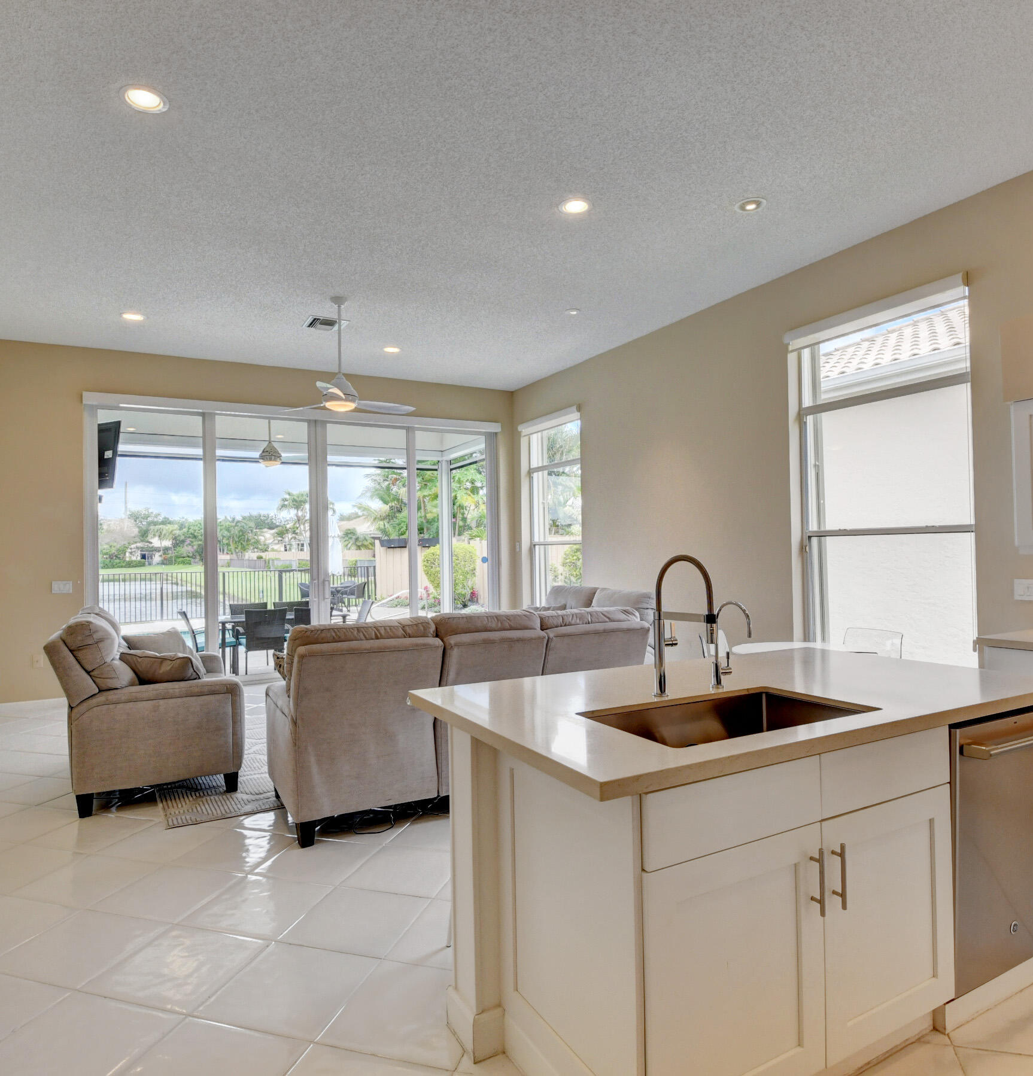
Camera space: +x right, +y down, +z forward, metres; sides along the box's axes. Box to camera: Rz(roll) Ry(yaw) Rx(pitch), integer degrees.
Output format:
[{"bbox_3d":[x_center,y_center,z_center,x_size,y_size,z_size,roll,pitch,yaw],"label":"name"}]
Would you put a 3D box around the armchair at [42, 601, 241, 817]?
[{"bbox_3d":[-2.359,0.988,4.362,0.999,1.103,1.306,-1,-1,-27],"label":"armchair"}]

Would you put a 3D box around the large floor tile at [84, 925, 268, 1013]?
[{"bbox_3d":[-1.149,1.470,2.310,0.437,0.010,0.412,-2,-1,17],"label":"large floor tile"}]

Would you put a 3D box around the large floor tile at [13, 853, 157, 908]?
[{"bbox_3d":[-1.878,1.502,2.953,0.437,0.010,0.412,-2,-1,17],"label":"large floor tile"}]

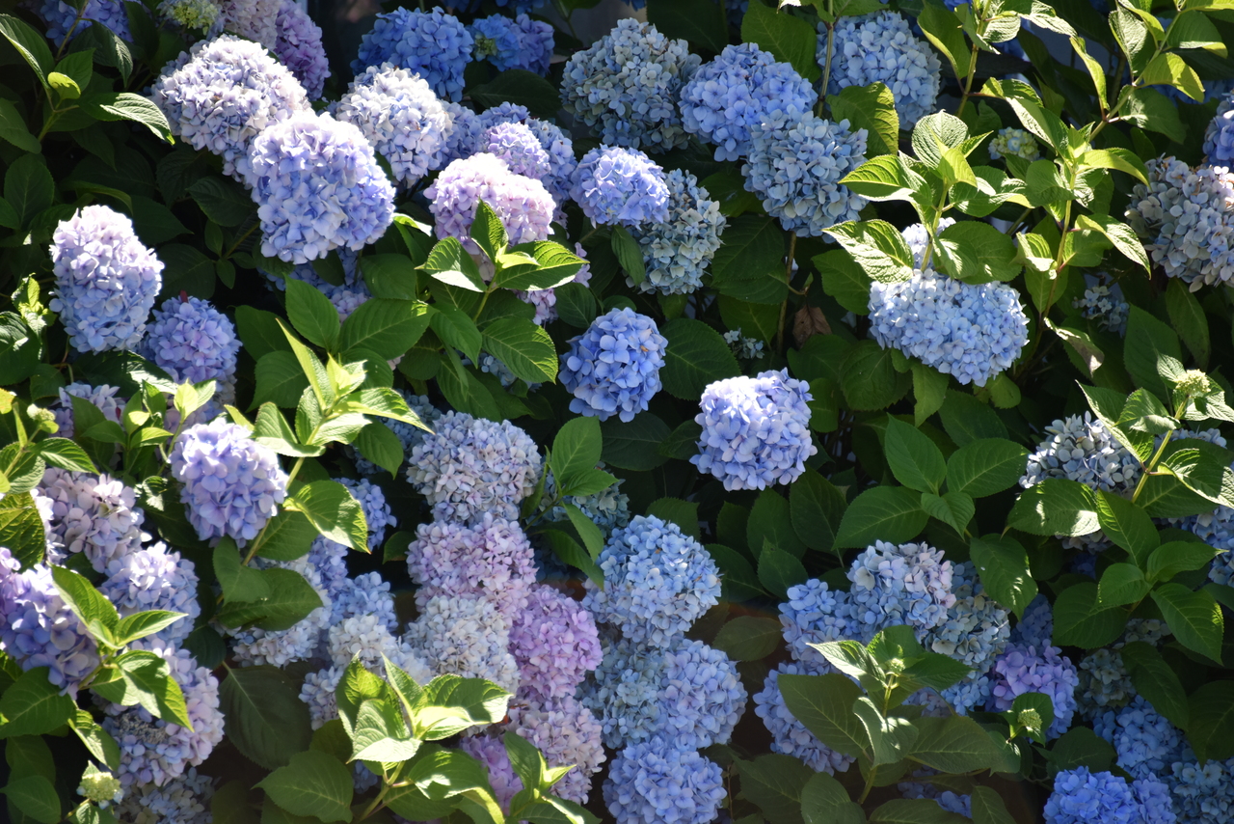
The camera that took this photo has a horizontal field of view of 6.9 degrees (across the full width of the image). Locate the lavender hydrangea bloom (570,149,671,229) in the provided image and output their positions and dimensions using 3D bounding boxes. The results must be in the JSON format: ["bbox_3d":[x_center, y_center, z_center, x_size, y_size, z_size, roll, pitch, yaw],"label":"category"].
[{"bbox_3d":[0.004,-0.283,13.000,0.127,0.107,0.125,0,7,0],"label":"lavender hydrangea bloom"}]

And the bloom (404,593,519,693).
[{"bbox_3d":[-0.194,0.292,12.900,0.148,0.131,0.150,0,7,0],"label":"bloom"}]

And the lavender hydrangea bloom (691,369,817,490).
[{"bbox_3d":[0.160,0.021,11.950,0.146,0.140,0.141,0,6,0],"label":"lavender hydrangea bloom"}]

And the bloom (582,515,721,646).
[{"bbox_3d":[0.042,0.196,11.900,0.156,0.149,0.151,0,6,0],"label":"bloom"}]

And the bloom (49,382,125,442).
[{"bbox_3d":[-0.612,0.011,11.950,0.112,0.103,0.109,0,6,0],"label":"bloom"}]

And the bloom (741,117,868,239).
[{"bbox_3d":[0.236,-0.298,12.950,0.155,0.150,0.154,0,10,0],"label":"bloom"}]

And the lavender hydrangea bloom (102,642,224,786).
[{"bbox_3d":[-0.553,0.368,12.550,0.148,0.174,0.148,0,10,0],"label":"lavender hydrangea bloom"}]

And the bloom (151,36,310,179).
[{"bbox_3d":[-0.451,-0.356,12.050,0.183,0.167,0.177,0,6,0],"label":"bloom"}]

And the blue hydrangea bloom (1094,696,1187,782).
[{"bbox_3d":[0.613,0.383,12.000,0.119,0.110,0.116,0,6,0],"label":"blue hydrangea bloom"}]

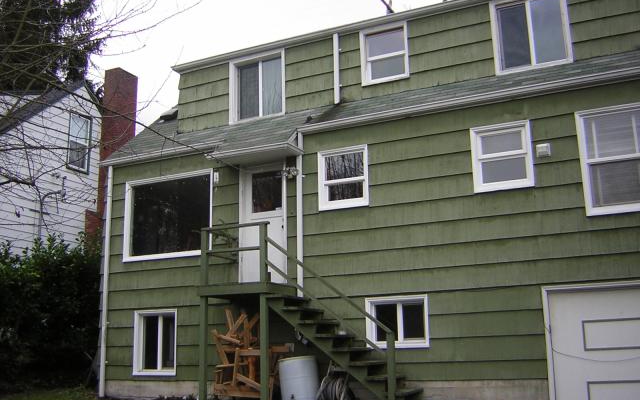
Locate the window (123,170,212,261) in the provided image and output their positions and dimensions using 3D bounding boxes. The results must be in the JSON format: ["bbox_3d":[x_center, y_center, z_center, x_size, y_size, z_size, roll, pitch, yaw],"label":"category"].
[{"bbox_3d":[-2.850,0.310,12.417,1.969,1.543,0.110,-7,-14,23],"label":"window"}]

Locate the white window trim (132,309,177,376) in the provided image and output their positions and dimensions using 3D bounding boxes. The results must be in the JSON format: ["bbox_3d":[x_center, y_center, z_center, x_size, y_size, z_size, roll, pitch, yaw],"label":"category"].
[{"bbox_3d":[-2.961,2.562,11.970,0.947,1.155,0.100,-7,-14,23],"label":"white window trim"}]

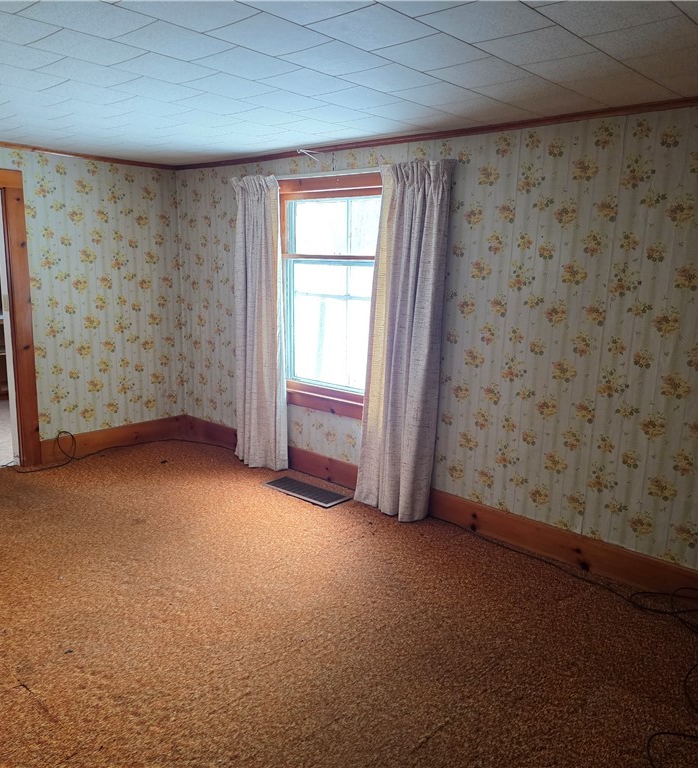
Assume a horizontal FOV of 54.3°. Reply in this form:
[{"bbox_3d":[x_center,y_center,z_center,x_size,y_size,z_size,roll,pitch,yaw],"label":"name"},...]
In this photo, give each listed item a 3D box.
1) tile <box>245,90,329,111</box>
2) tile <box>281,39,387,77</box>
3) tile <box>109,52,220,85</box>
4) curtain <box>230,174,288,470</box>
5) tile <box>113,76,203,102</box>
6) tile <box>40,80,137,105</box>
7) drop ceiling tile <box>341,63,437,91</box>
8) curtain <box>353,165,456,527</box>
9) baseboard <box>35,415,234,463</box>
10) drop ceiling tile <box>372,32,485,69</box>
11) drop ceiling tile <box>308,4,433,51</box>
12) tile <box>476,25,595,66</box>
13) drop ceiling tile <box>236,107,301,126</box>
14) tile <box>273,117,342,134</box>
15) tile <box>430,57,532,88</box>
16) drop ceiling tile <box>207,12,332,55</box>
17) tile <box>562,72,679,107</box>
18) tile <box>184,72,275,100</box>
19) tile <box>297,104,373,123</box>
[{"bbox_3d":[-0.283,-1.268,3.032,0.304,0.020,0.307,10,13,42],"label":"tile"},{"bbox_3d":[-0.048,-1.186,2.468,0.310,0.018,0.310,11,13,42],"label":"tile"},{"bbox_3d":[-0.700,-1.205,2.586,0.304,0.020,0.307,10,13,42],"label":"tile"},{"bbox_3d":[-0.627,-0.403,4.609,0.547,1.940,0.152,10,13,42],"label":"curtain"},{"bbox_3d":[-0.820,-1.261,2.903,0.305,0.015,0.305,11,13,42],"label":"tile"},{"bbox_3d":[-1.144,-1.283,2.988,0.305,0.018,0.305,10,13,42],"label":"tile"},{"bbox_3d":[0.162,-1.181,2.614,0.305,0.018,0.305,10,13,42],"label":"drop ceiling tile"},{"bbox_3d":[0.285,-0.236,3.963,0.581,2.025,0.157,11,13,42],"label":"curtain"},{"bbox_3d":[-1.540,0.465,5.069,0.707,0.179,1.200,11,13,42],"label":"baseboard"},{"bbox_3d":[0.289,-1.160,2.373,0.310,0.018,0.310,11,13,42],"label":"drop ceiling tile"},{"bbox_3d":[0.072,-1.097,2.088,0.305,0.015,0.305,11,13,42],"label":"drop ceiling tile"},{"bbox_3d":[0.609,-1.107,2.221,0.304,0.020,0.307,10,13,42],"label":"tile"},{"bbox_3d":[-0.402,-1.324,3.346,0.304,0.020,0.307,10,13,42],"label":"drop ceiling tile"},{"bbox_3d":[-0.194,-1.352,3.557,0.305,0.018,0.305,10,13,42],"label":"tile"},{"bbox_3d":[0.503,-1.193,2.600,0.310,0.018,0.310,11,13,42],"label":"tile"},{"bbox_3d":[-0.253,-1.119,2.172,0.305,0.018,0.305,10,13,42],"label":"drop ceiling tile"},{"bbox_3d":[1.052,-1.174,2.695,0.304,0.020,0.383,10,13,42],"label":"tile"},{"bbox_3d":[-0.493,-1.235,2.808,0.305,0.015,0.305,11,13,42],"label":"tile"},{"bbox_3d":[-0.076,-1.295,3.248,0.305,0.015,0.305,11,13,42],"label":"tile"}]

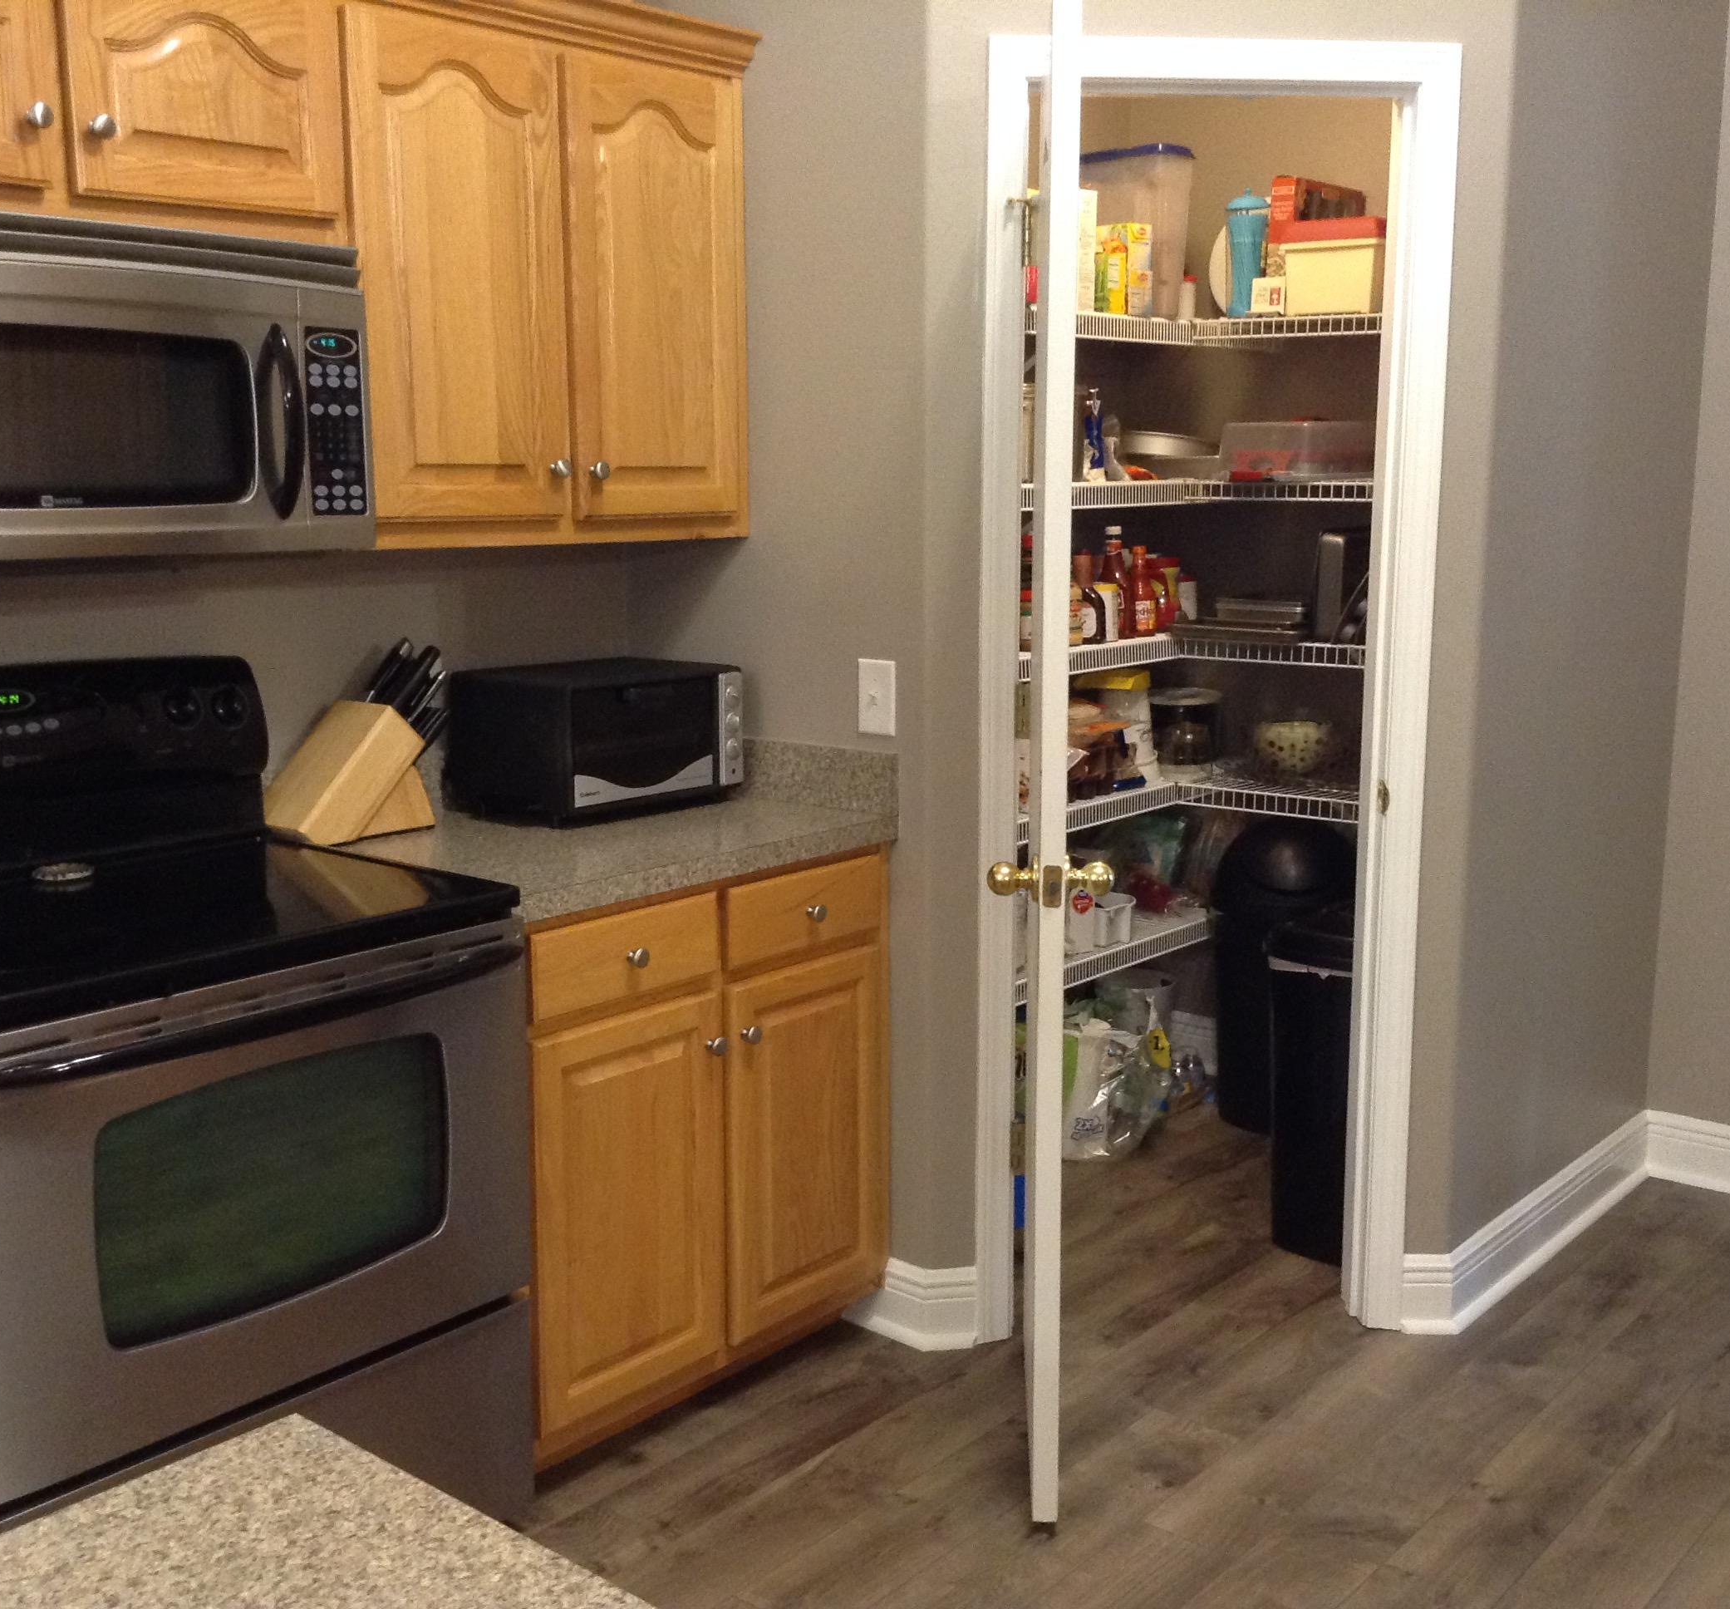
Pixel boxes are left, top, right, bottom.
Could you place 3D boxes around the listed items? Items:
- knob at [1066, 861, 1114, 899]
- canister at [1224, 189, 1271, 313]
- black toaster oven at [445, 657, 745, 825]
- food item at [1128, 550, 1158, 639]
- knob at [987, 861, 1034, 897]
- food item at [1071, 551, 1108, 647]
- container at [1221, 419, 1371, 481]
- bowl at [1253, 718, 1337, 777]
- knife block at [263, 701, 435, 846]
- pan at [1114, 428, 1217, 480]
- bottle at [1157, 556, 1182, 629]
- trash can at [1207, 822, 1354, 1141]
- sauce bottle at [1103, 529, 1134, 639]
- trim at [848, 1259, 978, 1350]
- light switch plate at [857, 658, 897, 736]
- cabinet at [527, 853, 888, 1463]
[{"bbox_3d":[0.300,0.101,2.763,0.066,0.051,0.051,0,9,-1],"label":"knob"},{"bbox_3d":[0.800,-1.147,4.303,0.097,0.270,0.097,0,10,0],"label":"canister"},{"bbox_3d":[-0.439,-0.110,3.399,0.305,0.220,0.375,9,13,42],"label":"black toaster oven"},{"bbox_3d":[0.602,-0.459,4.410,0.053,0.189,0.053,-2,10,-14],"label":"food item"},{"bbox_3d":[0.201,0.100,2.774,0.069,0.050,0.050,0,10,1],"label":"knob"},{"bbox_3d":[0.451,-0.424,4.219,0.082,0.185,0.068,-3,10,-17],"label":"food item"},{"bbox_3d":[0.937,-0.759,4.400,0.225,0.133,0.360,8,13,39],"label":"container"},{"bbox_3d":[0.963,-0.118,4.584,0.180,0.106,0.180,0,10,0],"label":"bowl"},{"bbox_3d":[-0.796,-0.055,3.117,0.120,0.204,0.266,7,12,35],"label":"knife block"},{"bbox_3d":[0.669,-0.765,4.517,0.240,0.110,0.240,1,10,8],"label":"pan"},{"bbox_3d":[0.670,-0.473,4.570,0.070,0.165,0.062,1,10,8],"label":"bottle"},{"bbox_3d":[0.936,0.379,4.515,0.335,0.697,0.335,3,10,15],"label":"trash can"},{"bbox_3d":[0.535,-0.476,4.377,0.078,0.237,0.066,1,10,7],"label":"sauce bottle"},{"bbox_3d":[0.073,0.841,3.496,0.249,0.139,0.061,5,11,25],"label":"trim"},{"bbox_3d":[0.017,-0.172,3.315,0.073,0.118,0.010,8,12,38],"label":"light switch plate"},{"bbox_3d":[-0.442,0.509,3.253,0.625,0.876,0.810,8,13,39],"label":"cabinet"}]

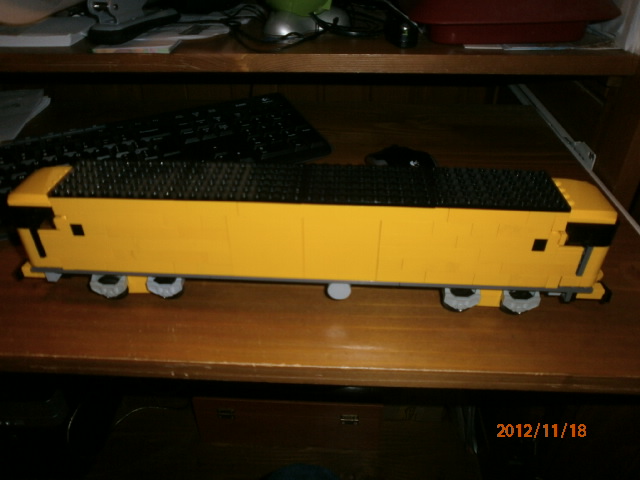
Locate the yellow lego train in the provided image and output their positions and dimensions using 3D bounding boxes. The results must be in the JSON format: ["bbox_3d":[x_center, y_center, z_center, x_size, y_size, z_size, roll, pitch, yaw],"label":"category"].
[{"bbox_3d":[-0.008,-0.003,0.348,0.416,0.091,0.051,2,36,3],"label":"yellow lego train"}]

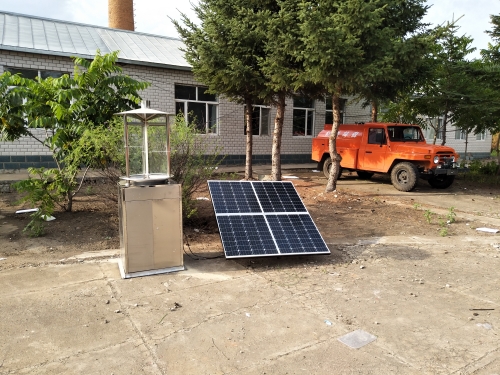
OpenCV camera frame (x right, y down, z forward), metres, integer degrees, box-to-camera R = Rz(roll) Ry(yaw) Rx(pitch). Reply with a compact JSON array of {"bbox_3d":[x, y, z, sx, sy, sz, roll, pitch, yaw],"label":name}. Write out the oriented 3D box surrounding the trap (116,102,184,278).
[{"bbox_3d":[-1.177,-0.009,4.332,0.685,1.887,0.655,-3,7,-26],"label":"trap"}]

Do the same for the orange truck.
[{"bbox_3d":[3.959,-1.004,11.347,1.700,1.830,4.640,-3,8,-26],"label":"orange truck"}]

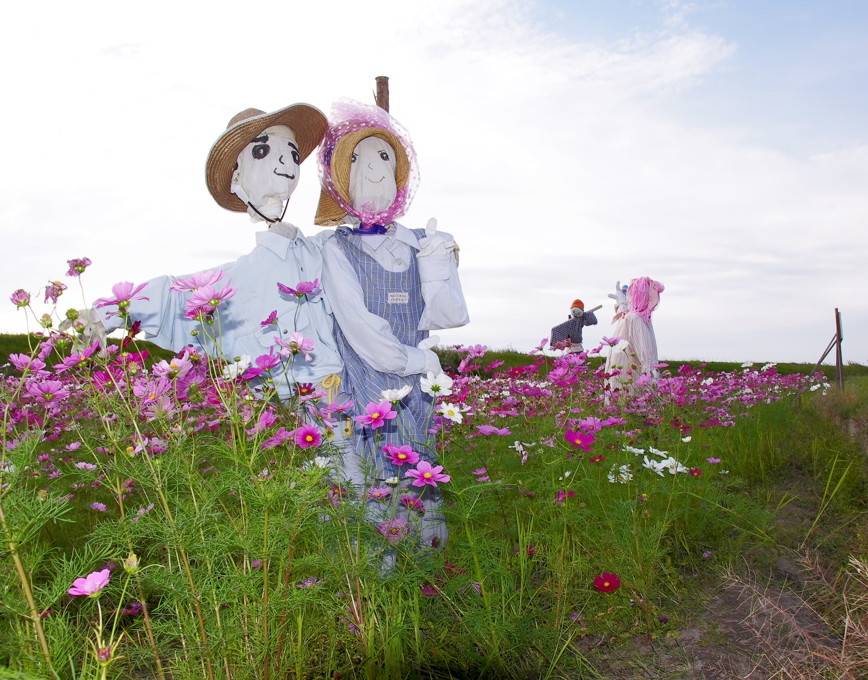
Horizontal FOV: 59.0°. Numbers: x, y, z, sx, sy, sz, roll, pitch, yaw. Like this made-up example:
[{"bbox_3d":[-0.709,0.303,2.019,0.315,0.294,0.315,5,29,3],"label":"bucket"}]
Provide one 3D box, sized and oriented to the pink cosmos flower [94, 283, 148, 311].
[{"bbox_3d":[-0.497,-0.069,1.220,0.085,0.042,0.078,2,-12,-11],"label":"pink cosmos flower"}]

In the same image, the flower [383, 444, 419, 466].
[{"bbox_3d":[-0.068,0.241,1.600,0.073,0.034,0.068,3,28,0],"label":"flower"}]

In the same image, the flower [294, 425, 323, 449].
[{"bbox_3d":[-0.332,0.255,2.030,0.066,0.064,0.030,0,-2,-3],"label":"flower"}]

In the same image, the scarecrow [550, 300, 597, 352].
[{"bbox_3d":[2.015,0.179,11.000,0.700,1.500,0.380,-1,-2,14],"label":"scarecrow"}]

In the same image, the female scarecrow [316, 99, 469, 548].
[{"bbox_3d":[-0.134,-0.005,2.470,0.480,1.540,0.400,1,-2,-15],"label":"female scarecrow"}]

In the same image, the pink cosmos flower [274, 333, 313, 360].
[{"bbox_3d":[-0.277,0.013,1.520,0.079,0.045,0.072,6,-24,0],"label":"pink cosmos flower"}]

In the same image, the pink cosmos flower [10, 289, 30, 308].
[{"bbox_3d":[-0.674,-0.068,1.250,0.033,0.033,0.032,1,-2,-22],"label":"pink cosmos flower"}]

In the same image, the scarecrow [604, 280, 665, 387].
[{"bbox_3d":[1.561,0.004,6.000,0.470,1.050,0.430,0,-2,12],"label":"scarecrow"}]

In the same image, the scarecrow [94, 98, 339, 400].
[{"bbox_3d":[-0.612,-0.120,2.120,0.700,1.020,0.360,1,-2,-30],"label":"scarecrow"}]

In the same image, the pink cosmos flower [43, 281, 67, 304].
[{"bbox_3d":[-0.633,-0.079,1.280,0.040,0.041,0.037,2,-3,-37],"label":"pink cosmos flower"}]

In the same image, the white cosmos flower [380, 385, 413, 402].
[{"bbox_3d":[-0.089,0.128,1.830,0.077,0.042,0.072,0,-2,0],"label":"white cosmos flower"}]

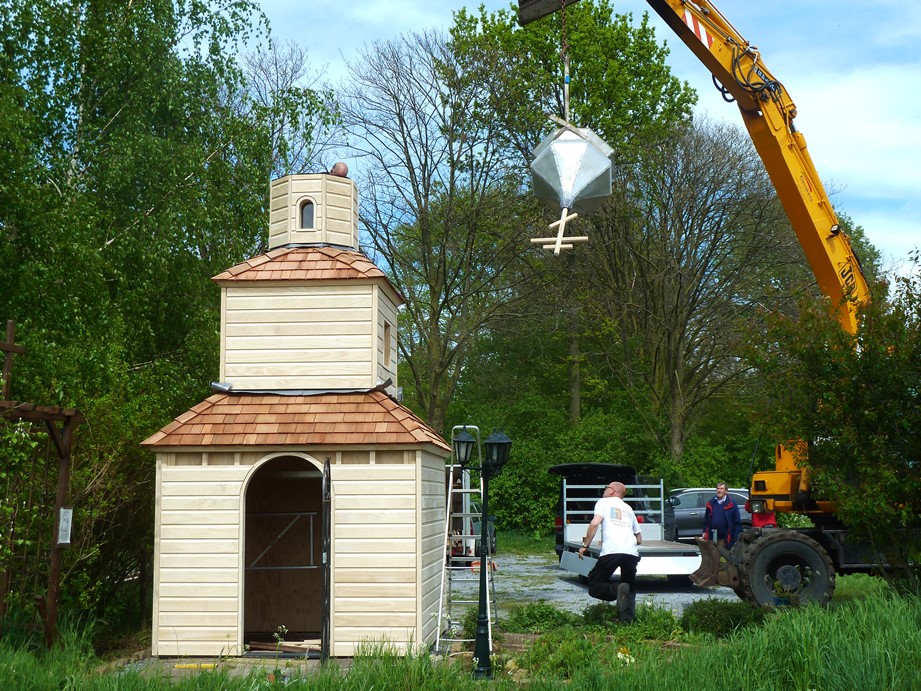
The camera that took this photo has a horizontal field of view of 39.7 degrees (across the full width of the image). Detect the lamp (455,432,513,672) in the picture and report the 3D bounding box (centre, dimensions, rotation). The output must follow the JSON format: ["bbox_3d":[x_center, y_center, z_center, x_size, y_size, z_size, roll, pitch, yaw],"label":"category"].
[{"bbox_3d":[0.199,1.790,11.027,0.510,2.145,0.510,0,-7,0],"label":"lamp"}]

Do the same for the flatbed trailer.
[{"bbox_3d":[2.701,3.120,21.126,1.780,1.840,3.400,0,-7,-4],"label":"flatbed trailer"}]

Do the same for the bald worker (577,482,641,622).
[{"bbox_3d":[1.828,2.519,15.502,0.600,1.725,0.680,4,-8,-33],"label":"bald worker"}]

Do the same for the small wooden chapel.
[{"bbox_3d":[-1.636,0.692,14.126,2.921,5.072,2.731,-1,-7,4],"label":"small wooden chapel"}]

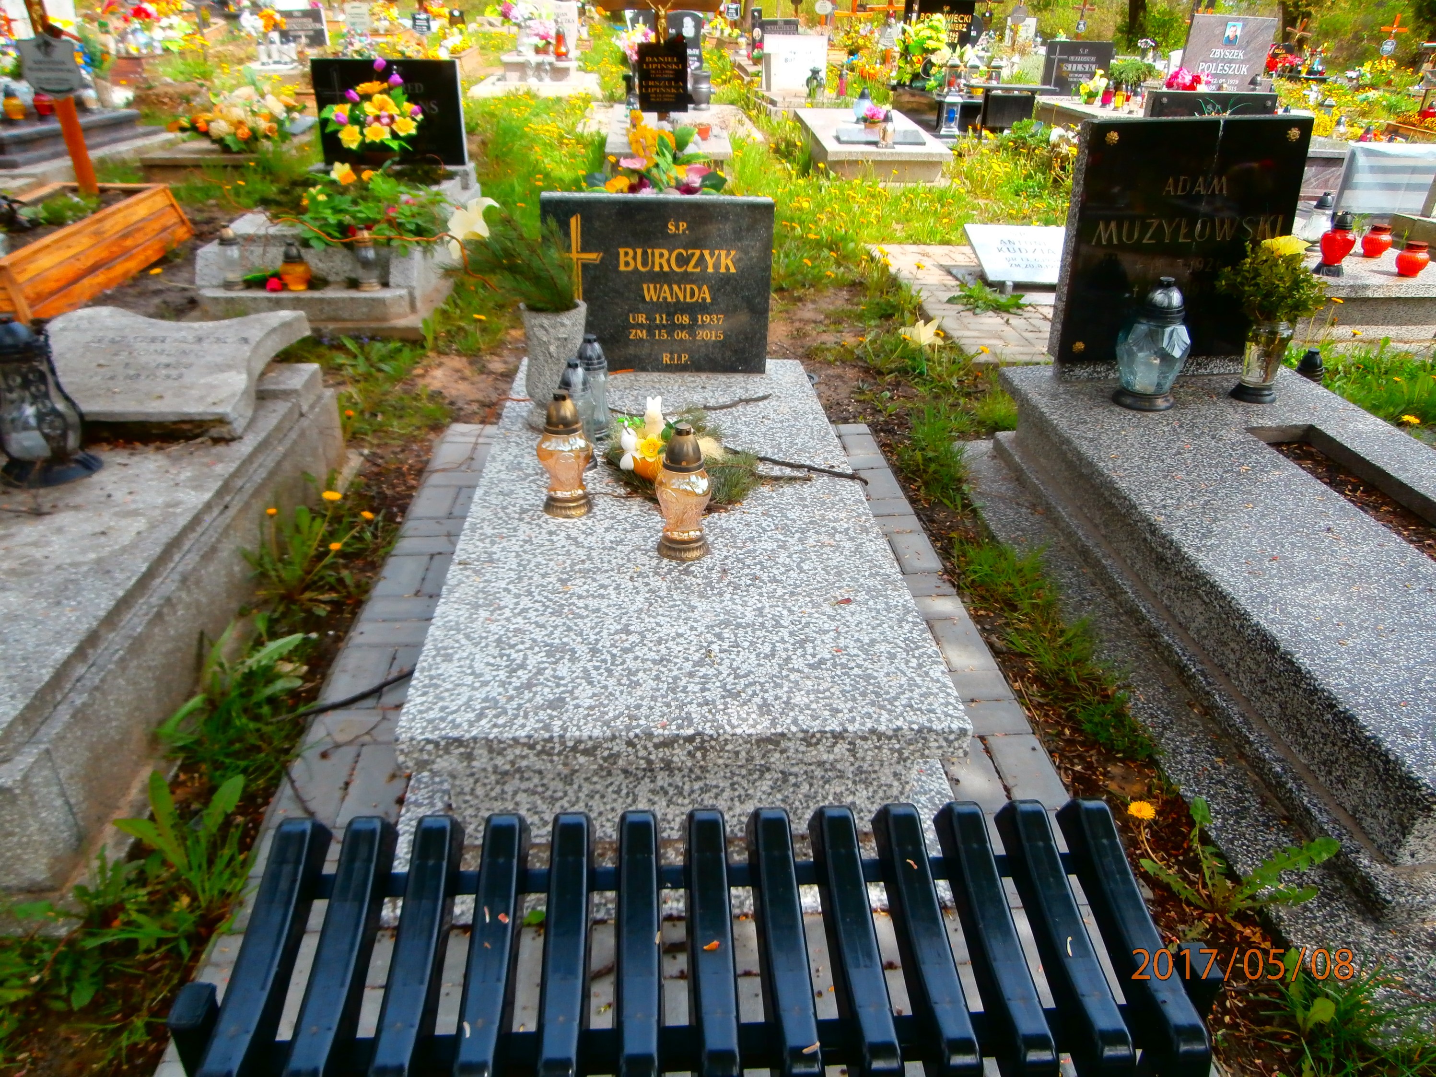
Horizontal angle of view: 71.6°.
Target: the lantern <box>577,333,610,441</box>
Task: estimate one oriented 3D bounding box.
[{"bbox_3d":[-0.289,-0.352,2.302,0.074,0.242,0.074,0,27,-4],"label":"lantern"}]

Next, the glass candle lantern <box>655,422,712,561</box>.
[{"bbox_3d":[-0.064,-0.091,1.846,0.103,0.252,0.103,0,28,-4],"label":"glass candle lantern"}]

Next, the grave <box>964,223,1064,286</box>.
[{"bbox_3d":[1.474,-1.345,4.747,0.497,0.036,0.513,0,46,-4],"label":"grave"}]

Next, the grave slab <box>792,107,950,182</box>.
[{"bbox_3d":[1.212,-3.254,8.231,0.930,0.235,1.978,0,31,-4],"label":"grave slab"}]

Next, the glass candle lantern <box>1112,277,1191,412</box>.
[{"bbox_3d":[1.185,-0.531,2.698,0.178,0.345,0.178,0,28,-4],"label":"glass candle lantern"}]

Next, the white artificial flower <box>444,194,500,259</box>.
[{"bbox_3d":[-0.545,-0.694,2.218,0.111,0.124,0.089,9,28,14],"label":"white artificial flower"}]

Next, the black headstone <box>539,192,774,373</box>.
[{"bbox_3d":[-0.162,-0.693,2.726,0.605,0.465,0.080,0,27,-4],"label":"black headstone"}]

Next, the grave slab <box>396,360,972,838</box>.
[{"bbox_3d":[-0.104,-0.006,2.244,0.814,0.270,1.746,0,28,-4],"label":"grave slab"}]

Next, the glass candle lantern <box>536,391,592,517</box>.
[{"bbox_3d":[-0.299,-0.171,1.948,0.105,0.245,0.105,0,27,-4],"label":"glass candle lantern"}]

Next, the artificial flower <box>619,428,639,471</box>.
[{"bbox_3d":[-0.191,-0.194,2.127,0.043,0.095,0.043,0,27,-4],"label":"artificial flower"}]

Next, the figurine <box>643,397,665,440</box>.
[{"bbox_3d":[-0.141,-0.264,2.205,0.046,0.111,0.045,0,28,-4],"label":"figurine"}]

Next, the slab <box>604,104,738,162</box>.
[{"bbox_3d":[-0.340,-2.807,6.871,0.796,0.070,1.670,0,33,-3],"label":"slab"}]

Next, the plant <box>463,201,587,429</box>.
[{"bbox_3d":[-0.441,-0.507,2.317,0.271,0.492,0.219,0,27,-4],"label":"plant"}]

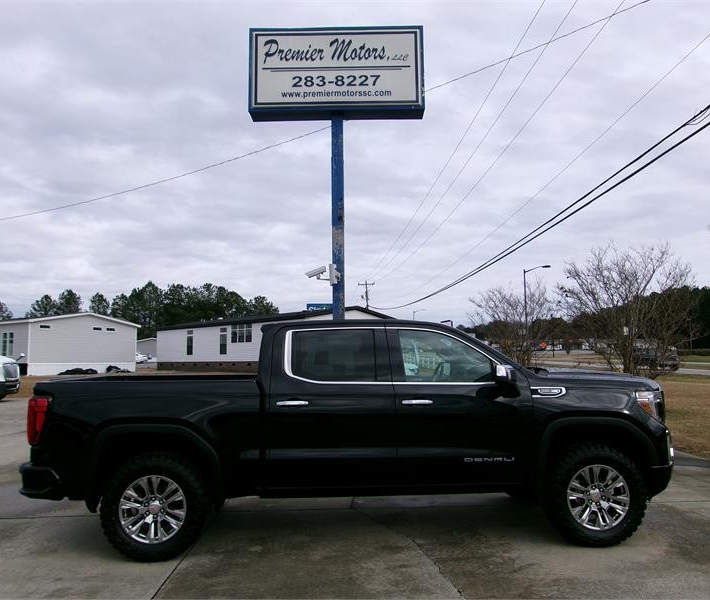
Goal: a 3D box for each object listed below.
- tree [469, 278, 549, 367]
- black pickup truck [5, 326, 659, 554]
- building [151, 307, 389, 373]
[{"bbox_3d":[11.035,1.869,44.000,5.800,6.600,5.800,-1,-5,0],"label":"tree"},{"bbox_3d":[0.048,1.225,6.277,5.900,2.000,2.100,0,-5,-3],"label":"black pickup truck"},{"bbox_3d":[-7.194,3.520,50.930,9.060,4.410,21.980,4,-7,-42],"label":"building"}]

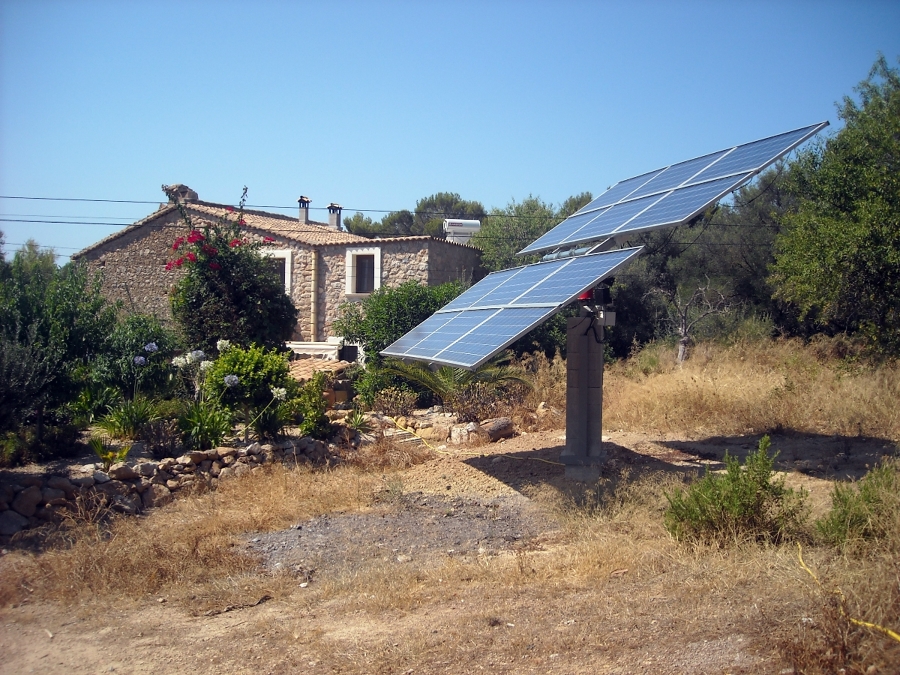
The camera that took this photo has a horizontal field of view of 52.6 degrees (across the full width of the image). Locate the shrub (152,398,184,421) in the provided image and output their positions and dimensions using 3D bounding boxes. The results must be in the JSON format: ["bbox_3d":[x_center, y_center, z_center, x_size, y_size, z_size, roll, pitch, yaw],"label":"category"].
[{"bbox_3d":[-3.593,0.890,11.618,0.400,0.320,0.360,0,1,0],"label":"shrub"}]

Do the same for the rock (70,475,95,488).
[{"bbox_3d":[-3.655,1.432,9.050,0.220,0.150,0.250,1,1,23],"label":"rock"}]

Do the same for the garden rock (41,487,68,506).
[{"bbox_3d":[-3.834,1.538,8.800,0.220,0.190,0.260,1,1,23],"label":"garden rock"}]

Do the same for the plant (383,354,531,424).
[{"bbox_3d":[0.119,0.807,16.700,2.700,1.270,2.300,0,1,0],"label":"plant"}]

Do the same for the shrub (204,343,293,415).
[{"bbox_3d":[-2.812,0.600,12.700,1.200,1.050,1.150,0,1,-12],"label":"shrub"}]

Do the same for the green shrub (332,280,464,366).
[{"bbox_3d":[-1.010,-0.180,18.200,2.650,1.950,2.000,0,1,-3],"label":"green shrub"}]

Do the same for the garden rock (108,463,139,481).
[{"bbox_3d":[-3.426,1.406,9.550,0.270,0.190,0.320,1,1,23],"label":"garden rock"}]

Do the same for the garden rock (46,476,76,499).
[{"bbox_3d":[-3.379,1.275,7.926,0.250,0.180,0.200,0,1,-27],"label":"garden rock"}]

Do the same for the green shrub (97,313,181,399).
[{"bbox_3d":[-4.794,0.311,14.006,1.200,1.430,1.150,0,1,0],"label":"green shrub"}]

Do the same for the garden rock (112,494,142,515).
[{"bbox_3d":[-3.352,1.725,9.400,0.260,0.200,0.310,1,1,23],"label":"garden rock"}]

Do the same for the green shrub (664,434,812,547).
[{"bbox_3d":[2.386,1.250,7.625,1.130,0.780,0.950,0,1,0],"label":"green shrub"}]

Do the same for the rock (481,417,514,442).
[{"bbox_3d":[0.688,1.317,13.326,0.460,0.300,0.360,0,1,-11],"label":"rock"}]

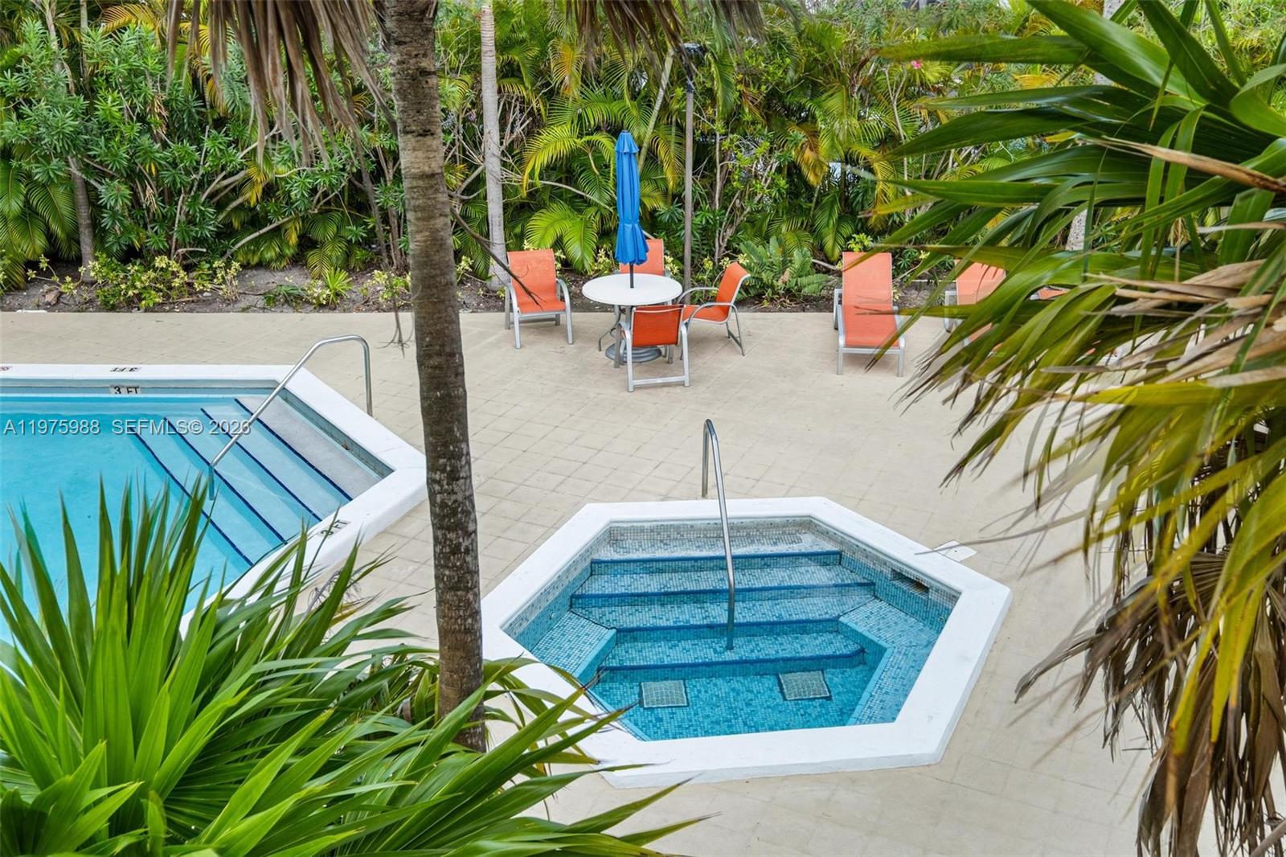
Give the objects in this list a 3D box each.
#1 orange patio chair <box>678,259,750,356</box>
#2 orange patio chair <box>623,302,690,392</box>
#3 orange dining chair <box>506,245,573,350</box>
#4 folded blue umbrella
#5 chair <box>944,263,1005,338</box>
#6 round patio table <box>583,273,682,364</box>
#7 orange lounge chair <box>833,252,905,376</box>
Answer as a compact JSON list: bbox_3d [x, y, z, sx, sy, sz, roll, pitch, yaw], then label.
[{"bbox_3d":[0.720,-1.280,13.829,0.755,0.884,0.626,-5,24,-12],"label":"orange patio chair"},{"bbox_3d":[0.092,-0.928,13.015,0.626,0.884,0.755,-6,24,-13],"label":"orange patio chair"},{"bbox_3d":[-1.170,-1.443,14.206,0.626,0.884,0.755,-6,24,-13],"label":"orange dining chair"},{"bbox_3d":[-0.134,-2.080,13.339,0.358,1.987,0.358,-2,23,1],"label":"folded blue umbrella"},{"bbox_3d":[3.690,-1.227,13.794,0.656,0.815,1.789,2,24,5],"label":"chair"},{"bbox_3d":[-0.106,-1.150,13.741,1.053,0.725,1.053,0,23,0],"label":"round patio table"},{"bbox_3d":[2.431,-1.261,13.874,0.656,0.815,1.789,3,24,6],"label":"orange lounge chair"}]

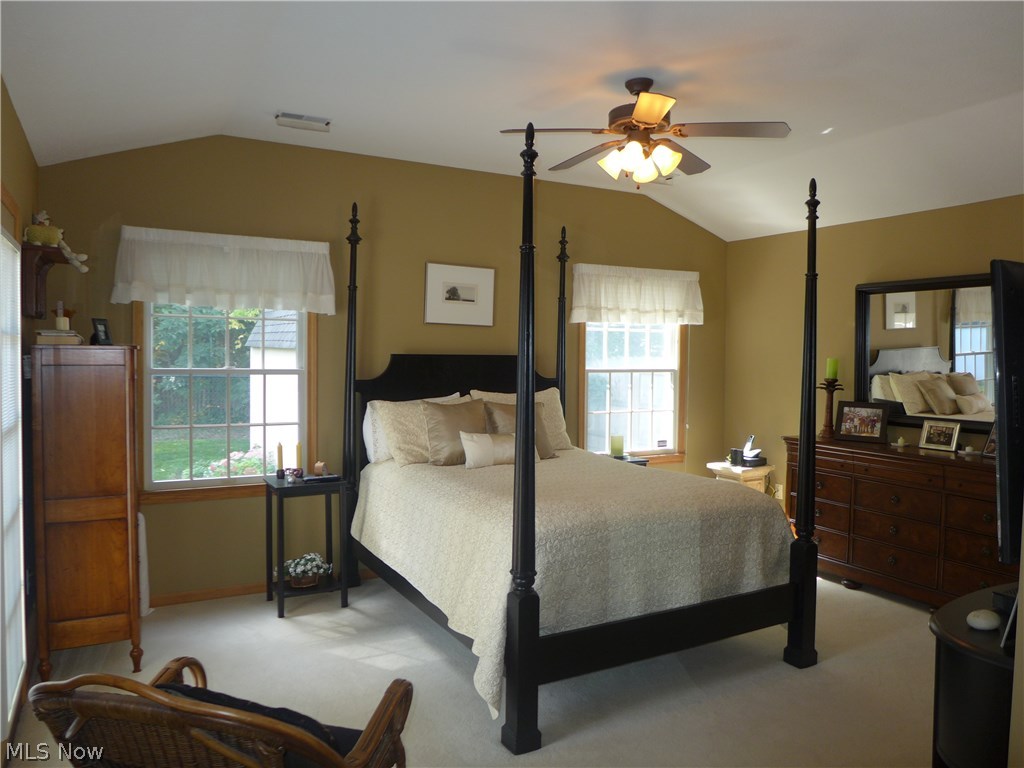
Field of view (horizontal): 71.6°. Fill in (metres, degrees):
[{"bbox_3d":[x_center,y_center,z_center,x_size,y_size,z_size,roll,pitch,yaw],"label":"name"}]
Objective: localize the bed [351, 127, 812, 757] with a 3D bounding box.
[{"bbox_3d":[0.221,0.140,3.935,1.685,2.362,2.190,-1,3,-30],"label":"bed"}]

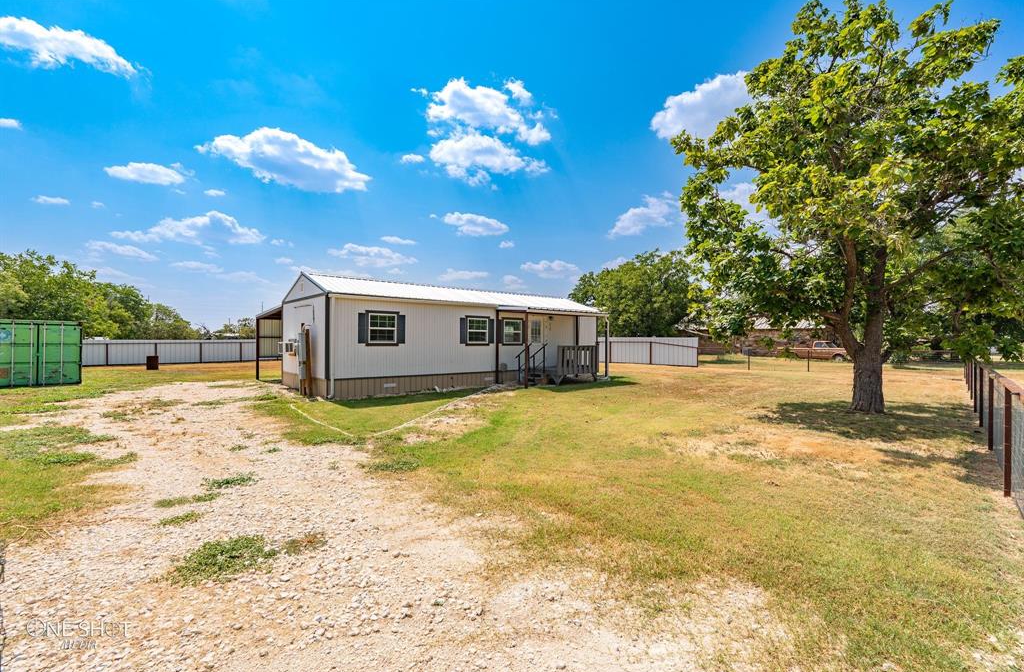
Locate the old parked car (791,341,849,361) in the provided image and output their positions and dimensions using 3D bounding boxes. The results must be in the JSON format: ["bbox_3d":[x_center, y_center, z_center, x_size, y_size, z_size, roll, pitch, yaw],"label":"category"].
[{"bbox_3d":[25.127,1.321,37.600,5.200,1.750,1.950,0,-1,32],"label":"old parked car"}]

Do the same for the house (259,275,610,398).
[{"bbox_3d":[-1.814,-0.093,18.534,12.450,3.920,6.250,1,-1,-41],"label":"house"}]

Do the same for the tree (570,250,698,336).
[{"bbox_3d":[11.310,-2.833,42.000,11.500,10.100,11.000,0,-1,15],"label":"tree"}]

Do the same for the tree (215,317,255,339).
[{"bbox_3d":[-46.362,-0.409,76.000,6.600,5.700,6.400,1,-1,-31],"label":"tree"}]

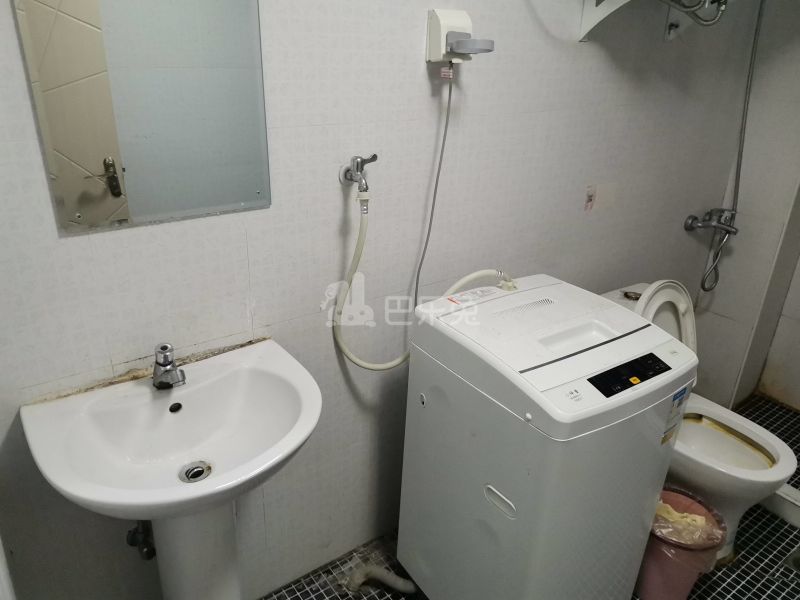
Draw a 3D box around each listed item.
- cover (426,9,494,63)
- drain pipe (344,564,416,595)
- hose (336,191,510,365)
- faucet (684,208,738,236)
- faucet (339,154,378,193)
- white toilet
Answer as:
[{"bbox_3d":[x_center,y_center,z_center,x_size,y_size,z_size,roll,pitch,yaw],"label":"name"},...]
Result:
[{"bbox_3d":[0.144,-0.590,1.355,0.095,0.110,0.138,-15,29,-34],"label":"cover"},{"bbox_3d":[-0.043,0.799,1.728,0.205,0.065,0.085,6,24,9],"label":"drain pipe"},{"bbox_3d":[0.080,-0.055,1.545,0.495,0.489,0.180,-15,29,-33],"label":"hose"},{"bbox_3d":[1.280,-0.312,2.412,0.215,0.105,0.160,-15,29,-34],"label":"faucet"},{"bbox_3d":[-0.084,-0.282,1.327,0.052,0.094,0.118,-15,29,-34],"label":"faucet"},{"bbox_3d":[0.900,0.354,1.911,0.385,0.800,0.680,-15,29,-34],"label":"white toilet"}]

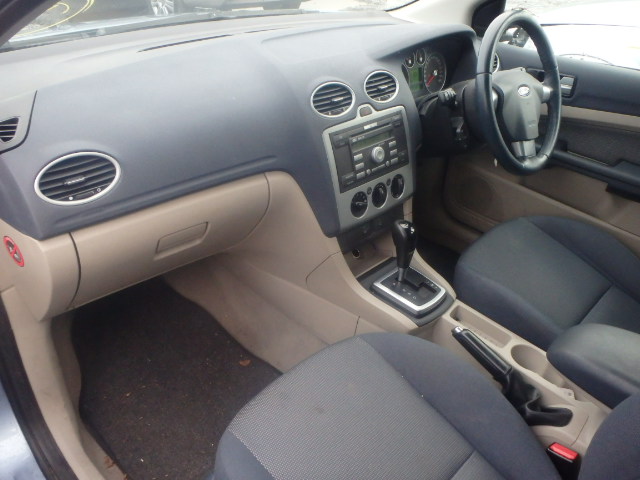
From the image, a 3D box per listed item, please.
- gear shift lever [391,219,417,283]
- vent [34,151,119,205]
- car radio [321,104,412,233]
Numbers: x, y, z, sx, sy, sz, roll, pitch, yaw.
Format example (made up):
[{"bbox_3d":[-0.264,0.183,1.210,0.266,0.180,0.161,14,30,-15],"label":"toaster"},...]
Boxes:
[{"bbox_3d":[0.179,0.026,1.118,0.054,0.145,0.046,24,36,39],"label":"gear shift lever"},{"bbox_3d":[-0.334,-0.086,0.714,0.116,0.071,0.032,-24,25,-38],"label":"vent"},{"bbox_3d":[0.100,-0.166,1.097,0.258,0.218,0.060,-26,24,-39],"label":"car radio"}]

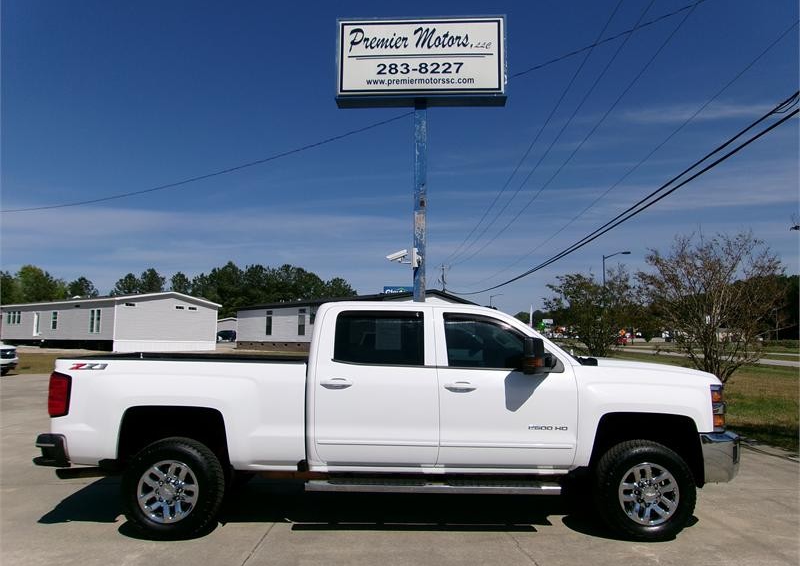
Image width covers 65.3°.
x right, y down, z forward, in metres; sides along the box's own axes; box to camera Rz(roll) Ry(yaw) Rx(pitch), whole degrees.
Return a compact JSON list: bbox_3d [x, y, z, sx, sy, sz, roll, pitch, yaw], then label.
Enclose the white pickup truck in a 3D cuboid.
[{"bbox_3d":[-0.007,1.194,6.079,6.080,1.970,2.120,0,-4,0],"label":"white pickup truck"}]

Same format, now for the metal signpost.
[{"bbox_3d":[0.341,-0.887,9.908,2.705,6.685,0.432,0,-4,3],"label":"metal signpost"}]

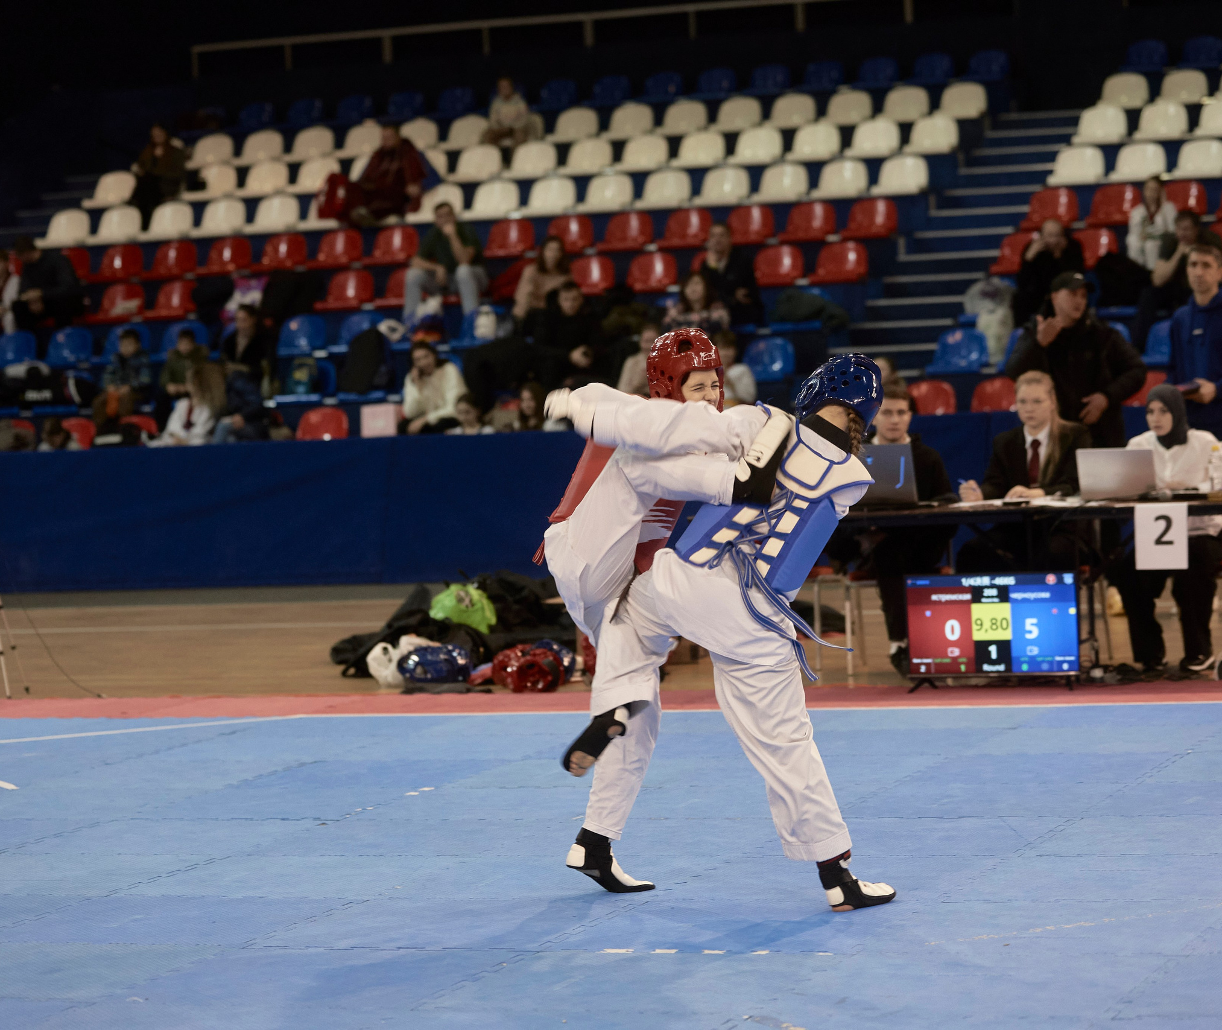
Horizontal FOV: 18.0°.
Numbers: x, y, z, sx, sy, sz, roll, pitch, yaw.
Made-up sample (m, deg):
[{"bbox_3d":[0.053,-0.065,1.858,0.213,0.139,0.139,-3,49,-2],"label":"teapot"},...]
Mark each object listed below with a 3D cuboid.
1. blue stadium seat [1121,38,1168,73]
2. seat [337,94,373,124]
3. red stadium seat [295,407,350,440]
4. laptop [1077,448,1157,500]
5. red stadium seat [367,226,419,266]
[{"bbox_3d":[4.514,-3.870,32.575,0.410,0.300,0.380,-2,3,18],"label":"blue stadium seat"},{"bbox_3d":[-2.337,-3.587,34.453,0.400,0.315,0.370,-2,3,20],"label":"seat"},{"bbox_3d":[-1.907,-0.570,25.524,0.395,0.290,0.355,-2,3,20],"label":"red stadium seat"},{"bbox_3d":[2.121,-0.171,16.085,0.320,0.210,0.270,-2,3,20],"label":"laptop"},{"bbox_3d":[-1.739,-2.136,30.603,0.397,0.299,0.372,-2,3,19],"label":"red stadium seat"}]

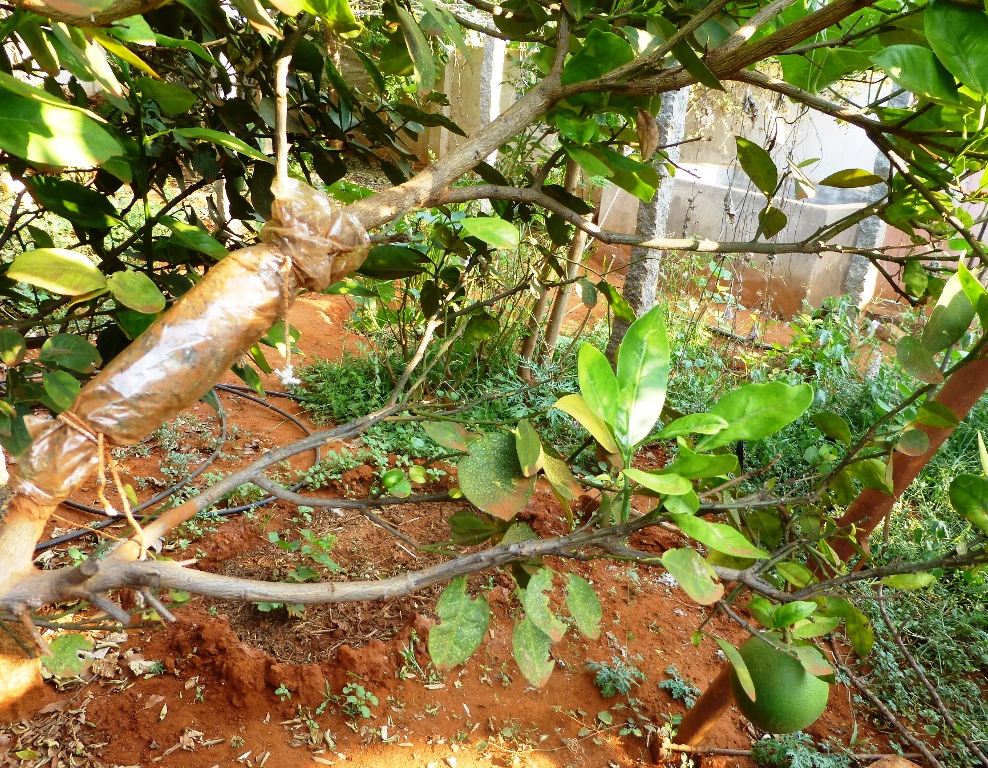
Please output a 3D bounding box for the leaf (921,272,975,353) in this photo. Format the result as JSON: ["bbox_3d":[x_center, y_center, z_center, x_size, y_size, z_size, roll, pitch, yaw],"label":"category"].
[{"bbox_3d":[0.498,-0.079,0.780,0.043,0.090,0.012,28,-6,27],"label":"leaf"}]

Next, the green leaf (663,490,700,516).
[{"bbox_3d":[0.181,0.114,0.690,0.038,0.032,0.016,-16,-19,-10],"label":"green leaf"}]

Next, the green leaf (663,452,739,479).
[{"bbox_3d":[0.211,0.084,0.730,0.085,0.014,0.035,-7,35,15],"label":"green leaf"}]

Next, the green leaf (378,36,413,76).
[{"bbox_3d":[-0.129,-0.438,0.950,0.055,0.050,0.018,0,12,0],"label":"green leaf"}]

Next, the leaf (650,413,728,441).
[{"bbox_3d":[0.197,0.043,0.720,0.088,0.015,0.034,-9,27,18],"label":"leaf"}]

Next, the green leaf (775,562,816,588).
[{"bbox_3d":[0.323,0.205,0.760,0.044,0.026,0.016,-20,19,-10],"label":"green leaf"}]

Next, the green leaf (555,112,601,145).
[{"bbox_3d":[0.115,-0.350,0.970,0.062,0.025,0.050,13,57,0],"label":"green leaf"}]

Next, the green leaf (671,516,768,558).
[{"bbox_3d":[0.247,0.166,0.775,0.109,0.020,0.045,22,37,16],"label":"green leaf"}]

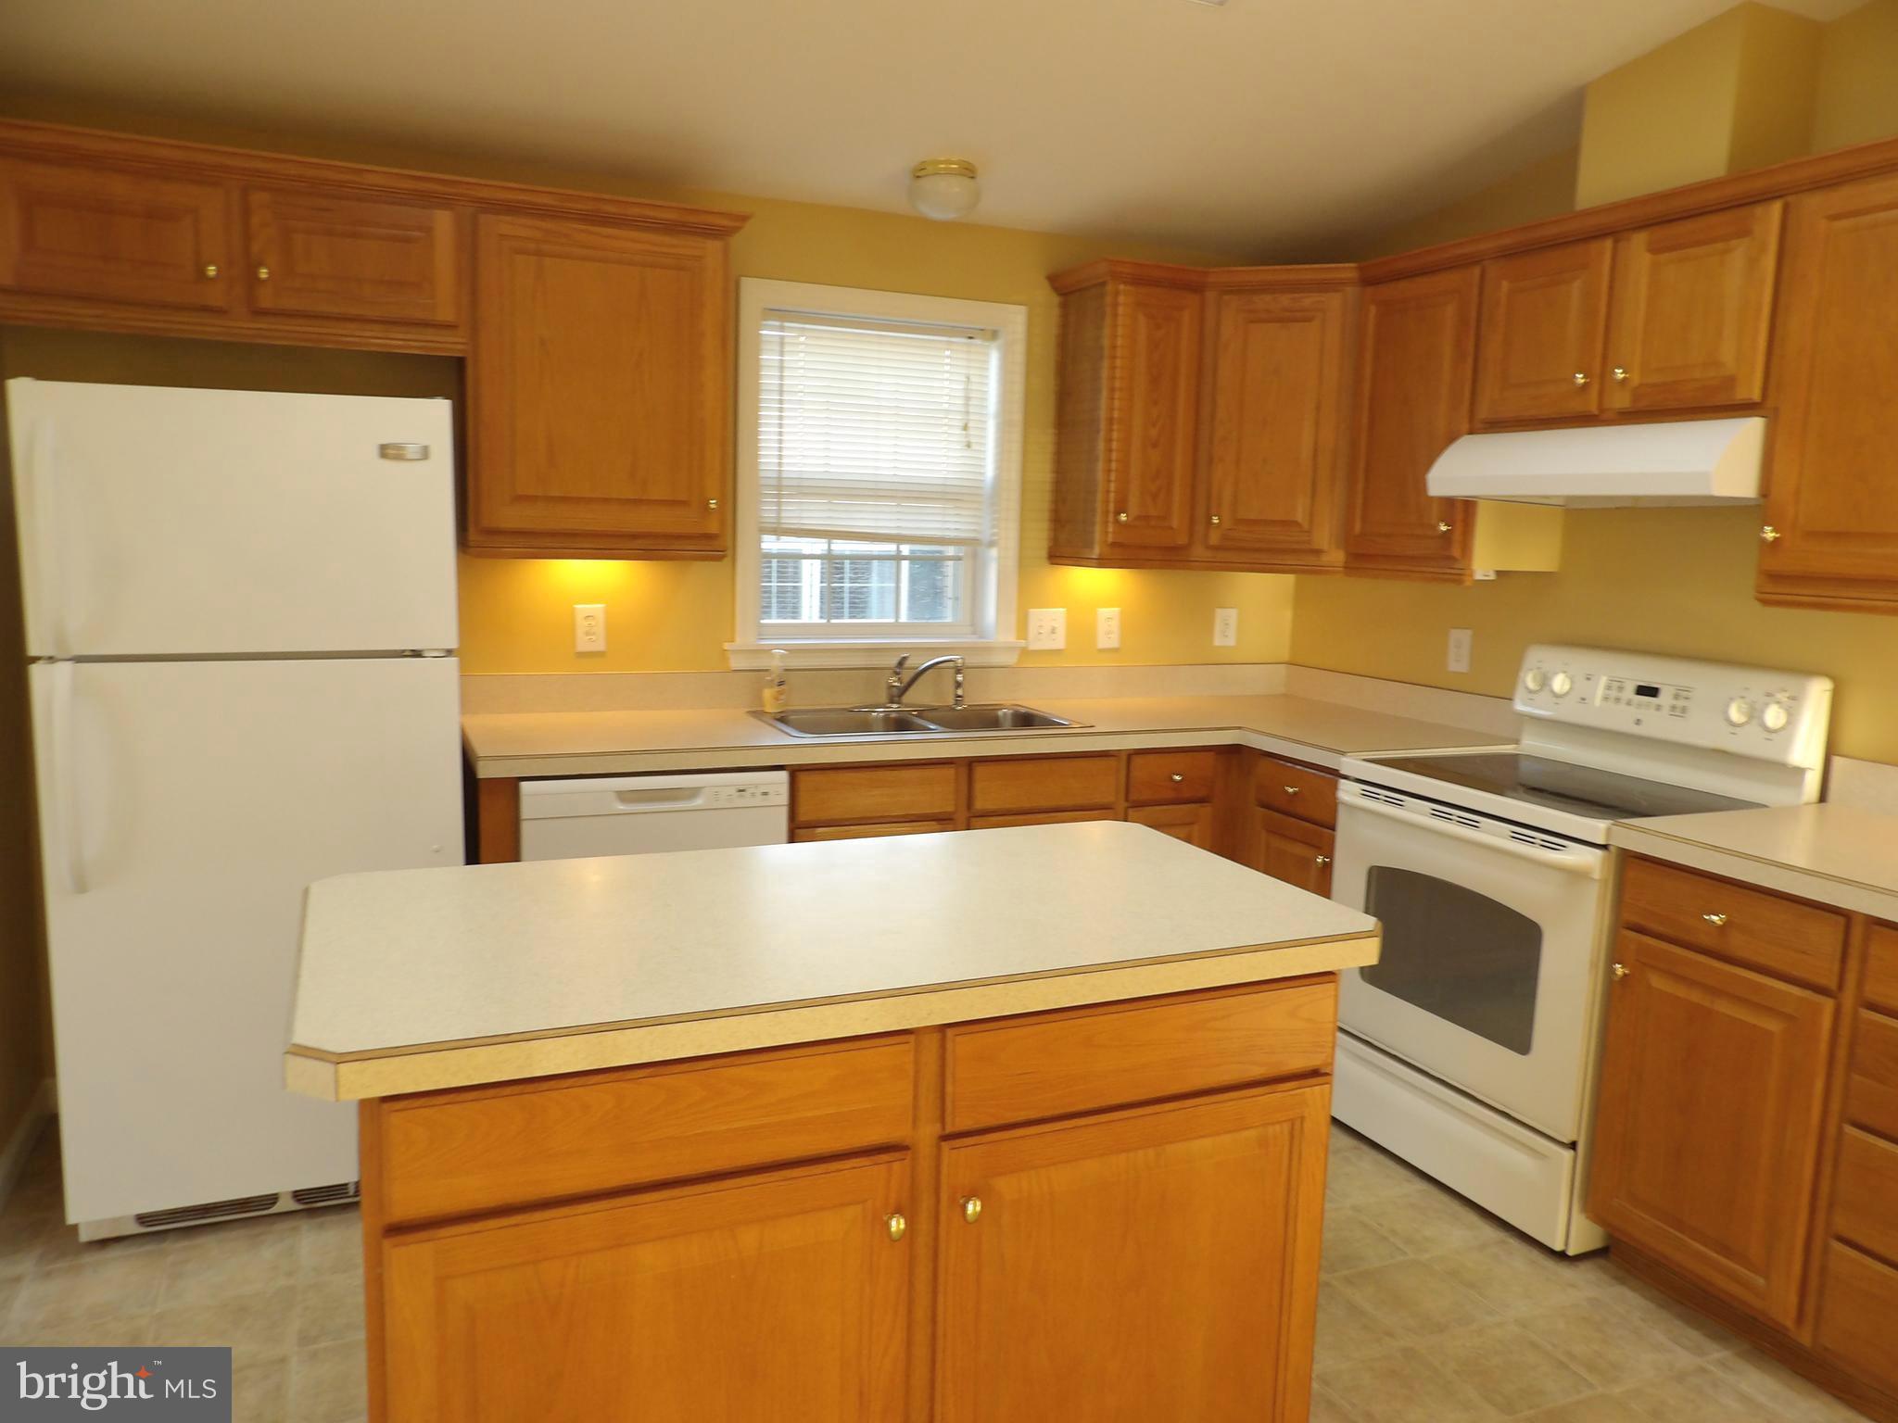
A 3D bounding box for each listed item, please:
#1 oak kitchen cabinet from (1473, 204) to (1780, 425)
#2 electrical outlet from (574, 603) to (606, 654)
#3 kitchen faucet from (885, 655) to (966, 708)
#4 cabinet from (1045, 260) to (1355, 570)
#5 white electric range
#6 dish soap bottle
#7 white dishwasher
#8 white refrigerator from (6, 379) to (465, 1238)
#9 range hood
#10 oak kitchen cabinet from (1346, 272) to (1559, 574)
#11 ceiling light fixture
[{"bbox_3d":[1.582,-0.829,2.915,0.320,0.405,0.760,-2,9,-23],"label":"oak kitchen cabinet"},{"bbox_3d":[-0.947,-0.218,3.469,0.074,0.119,0.009,-2,9,-23],"label":"electrical outlet"},{"bbox_3d":[-0.059,-0.079,3.651,0.255,0.165,0.065,7,9,31],"label":"kitchen faucet"},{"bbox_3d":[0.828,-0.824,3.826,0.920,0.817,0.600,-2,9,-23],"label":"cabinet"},{"bbox_3d":[1.373,0.474,3.011,0.665,1.185,0.757,-2,9,-23],"label":"white electric range"},{"bbox_3d":[-0.473,-0.086,3.606,0.068,0.172,0.050,-6,11,-43],"label":"dish soap bottle"},{"bbox_3d":[-0.783,0.527,3.306,0.600,0.860,0.605,-2,9,-23],"label":"white dishwasher"},{"bbox_3d":[-1.461,0.171,2.847,0.720,1.650,0.760,-2,9,-23],"label":"white refrigerator"},{"bbox_3d":[1.514,-0.547,2.926,0.450,0.160,0.755,-2,9,-23],"label":"range hood"},{"bbox_3d":[1.342,-0.743,3.474,0.320,0.787,0.450,-2,9,-23],"label":"oak kitchen cabinet"},{"bbox_3d":[-0.018,-1.324,3.368,0.195,0.140,0.195,2,8,0],"label":"ceiling light fixture"}]

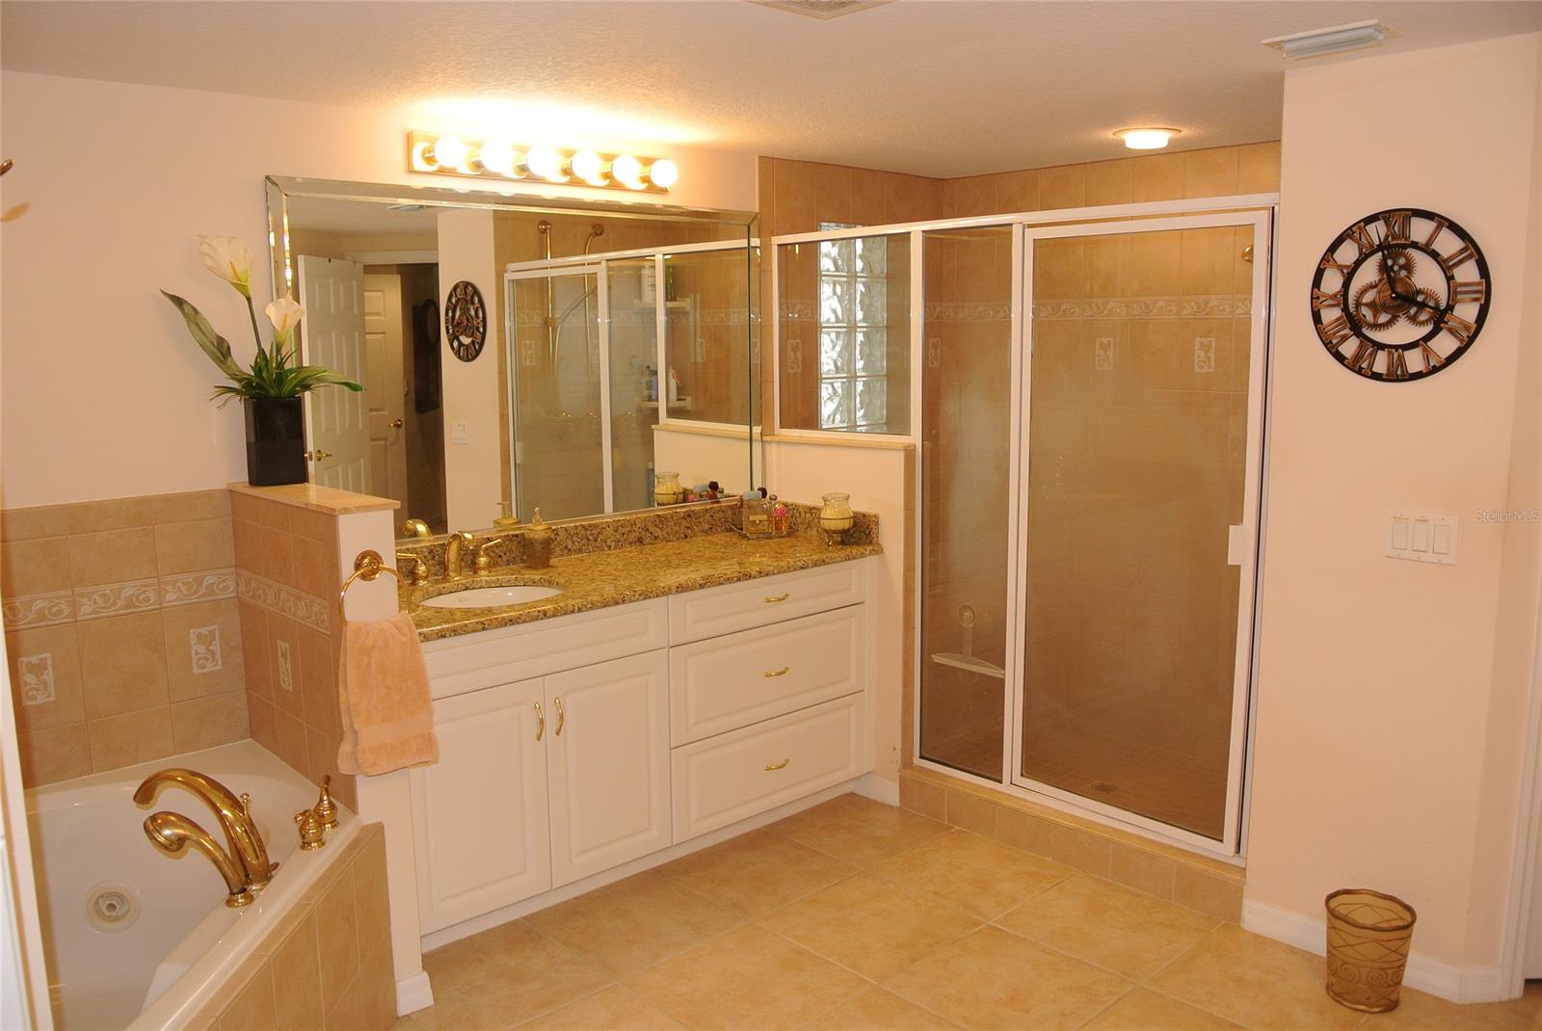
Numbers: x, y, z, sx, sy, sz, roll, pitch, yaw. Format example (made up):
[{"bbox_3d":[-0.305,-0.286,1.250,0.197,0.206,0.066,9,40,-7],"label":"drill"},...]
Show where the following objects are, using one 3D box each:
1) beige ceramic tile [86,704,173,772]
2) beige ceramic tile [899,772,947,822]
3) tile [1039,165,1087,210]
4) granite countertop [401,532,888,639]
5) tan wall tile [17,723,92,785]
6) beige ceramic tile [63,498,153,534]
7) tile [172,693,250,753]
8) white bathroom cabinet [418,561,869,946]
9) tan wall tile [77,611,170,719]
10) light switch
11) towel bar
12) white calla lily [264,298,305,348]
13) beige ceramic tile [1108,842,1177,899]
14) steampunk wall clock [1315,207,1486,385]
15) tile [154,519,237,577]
[{"bbox_3d":[-1.618,0.566,2.932,0.205,0.140,0.012,-8,11,-42],"label":"beige ceramic tile"},{"bbox_3d":[0.516,0.954,3.905,0.012,0.122,0.200,-8,11,-42],"label":"beige ceramic tile"},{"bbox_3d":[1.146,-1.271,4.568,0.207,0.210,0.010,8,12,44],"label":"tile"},{"bbox_3d":[-0.472,0.178,3.567,1.762,0.040,0.608,-8,10,-42],"label":"granite countertop"},{"bbox_3d":[-1.779,0.588,2.830,0.197,0.137,0.010,-8,10,-42],"label":"tan wall tile"},{"bbox_3d":[-1.645,-0.002,2.884,0.195,0.073,0.010,-8,10,-42],"label":"beige ceramic tile"},{"bbox_3d":[-1.494,0.556,3.085,0.195,0.137,0.010,-7,10,-43],"label":"tile"},{"bbox_3d":[-0.481,0.608,3.662,1.790,0.810,0.573,-7,10,-43],"label":"white bathroom cabinet"},{"bbox_3d":[-1.638,0.375,2.935,0.195,0.251,0.010,-8,10,-42],"label":"tan wall tile"},{"bbox_3d":[1.551,0.054,2.755,0.010,0.115,0.160,-7,10,-43],"label":"light switch"},{"bbox_3d":[-0.868,0.169,2.527,0.160,0.175,0.065,-8,11,-42],"label":"towel bar"},{"bbox_3d":[-1.282,-0.506,3.049,0.103,0.128,0.085,-4,8,-22],"label":"white calla lily"},{"bbox_3d":[1.066,1.022,3.317,0.012,0.122,0.205,-8,11,-42],"label":"beige ceramic tile"},{"bbox_3d":[1.527,-0.536,2.823,0.405,0.410,0.030,8,12,44],"label":"steampunk wall clock"},{"bbox_3d":[-1.540,0.087,3.106,0.192,0.145,0.010,-8,12,-40],"label":"tile"}]

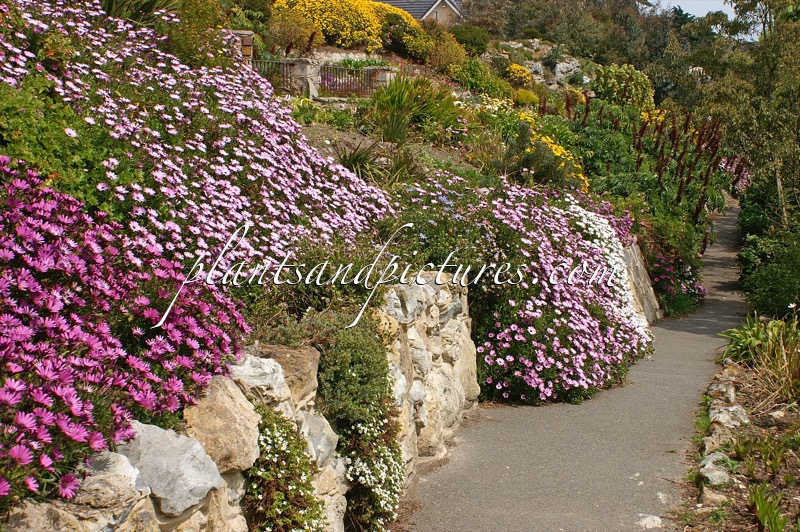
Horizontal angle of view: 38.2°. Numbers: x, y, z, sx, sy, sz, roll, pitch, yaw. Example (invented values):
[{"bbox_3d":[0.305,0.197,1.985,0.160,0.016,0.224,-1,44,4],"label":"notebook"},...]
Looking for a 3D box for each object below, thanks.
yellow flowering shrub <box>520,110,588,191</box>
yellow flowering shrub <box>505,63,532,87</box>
[{"bbox_3d":[1.600,-1.180,11.900,0.720,0.800,0.750,0,3,0],"label":"yellow flowering shrub"},{"bbox_3d":[2.110,-3.370,20.500,0.500,0.440,0.480,0,3,0],"label":"yellow flowering shrub"}]

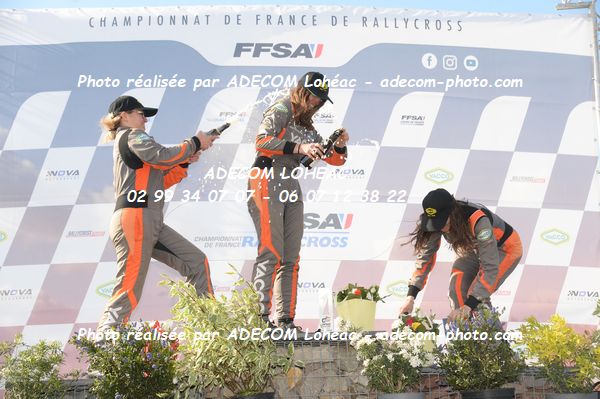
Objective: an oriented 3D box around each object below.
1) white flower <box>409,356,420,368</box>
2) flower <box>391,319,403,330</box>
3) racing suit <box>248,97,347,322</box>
[{"bbox_3d":[0.622,0.885,6.780,0.063,0.060,0.055,-1,-7,6],"label":"white flower"},{"bbox_3d":[0.552,0.716,7.150,0.065,0.062,0.060,0,-10,0],"label":"flower"},{"bbox_3d":[-0.009,0.042,7.460,0.420,1.370,0.520,-9,-14,42],"label":"racing suit"}]

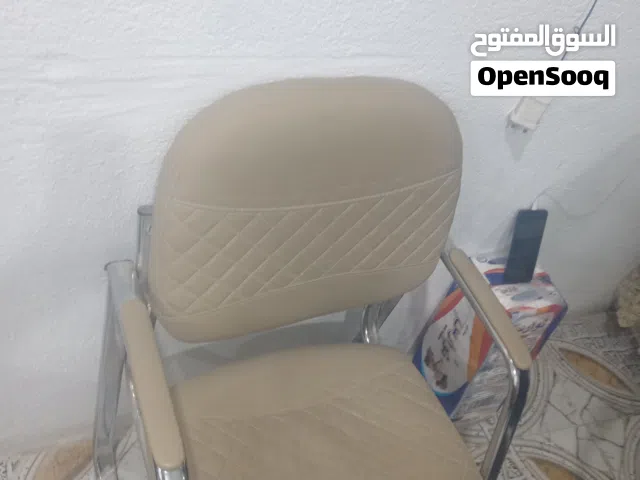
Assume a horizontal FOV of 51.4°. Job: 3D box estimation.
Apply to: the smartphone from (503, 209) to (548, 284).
[{"bbox_3d":[0.418,0.014,1.359,0.074,0.158,0.009,-1,18,-24],"label":"smartphone"}]

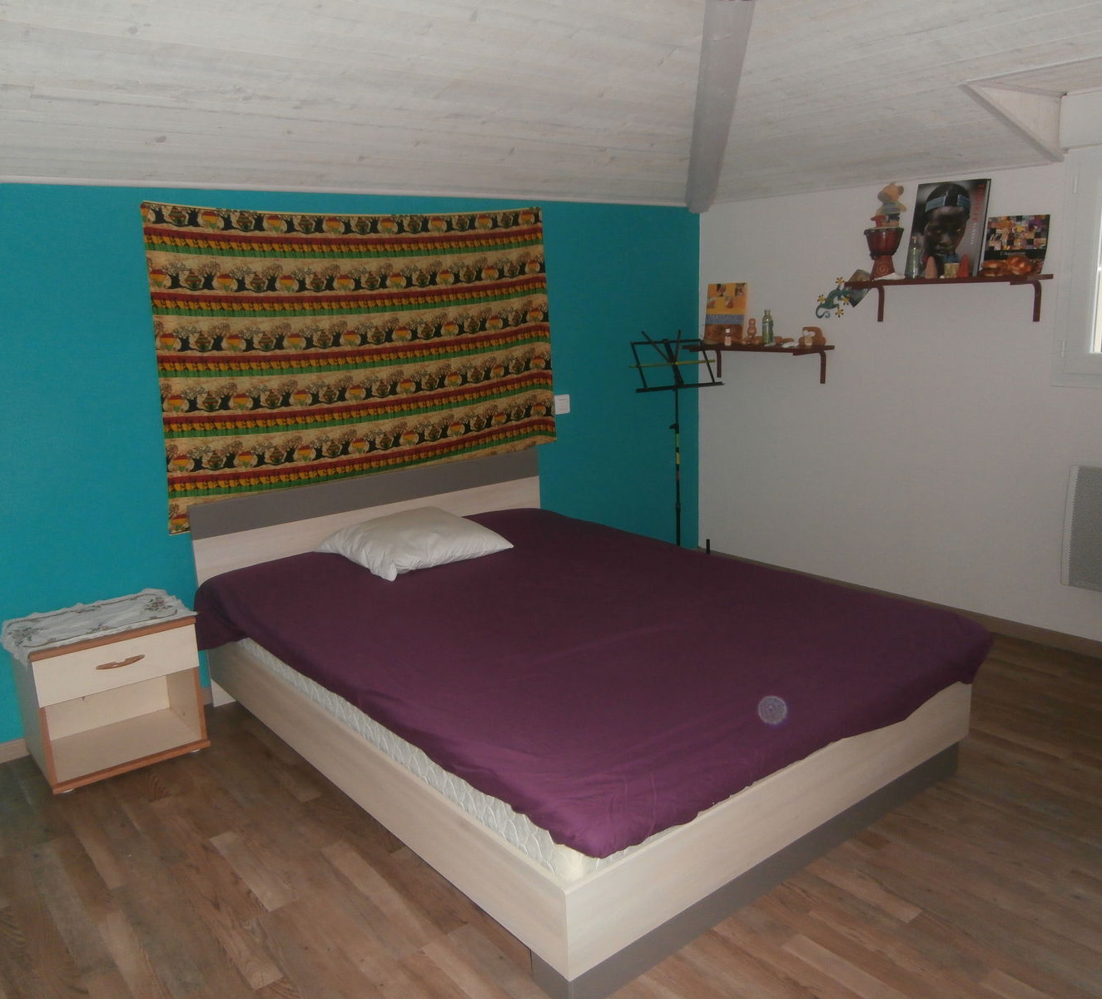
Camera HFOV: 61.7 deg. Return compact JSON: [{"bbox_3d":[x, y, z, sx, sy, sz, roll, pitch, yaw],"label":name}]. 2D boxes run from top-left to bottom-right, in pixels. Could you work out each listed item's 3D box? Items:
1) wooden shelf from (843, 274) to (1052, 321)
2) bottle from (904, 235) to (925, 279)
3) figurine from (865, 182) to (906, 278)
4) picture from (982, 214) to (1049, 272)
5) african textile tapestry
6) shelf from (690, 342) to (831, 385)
[{"bbox_3d":[1.480,-0.750,3.498,0.195,0.166,0.720,-12,15,-37],"label":"wooden shelf"},{"bbox_3d":[1.398,-0.925,3.537,0.066,0.168,0.066,-12,15,-37],"label":"bottle"},{"bbox_3d":[1.314,-1.047,3.630,0.160,0.372,0.160,-12,15,-37],"label":"figurine"},{"bbox_3d":[1.663,-0.909,3.321,0.012,0.205,0.220,3,6,-39],"label":"picture"},{"bbox_3d":[-0.651,-0.552,3.514,1.675,1.080,0.020,-12,15,-37],"label":"african textile tapestry"},{"bbox_3d":[0.936,-0.620,4.240,0.195,0.166,0.720,-12,15,-37],"label":"shelf"}]

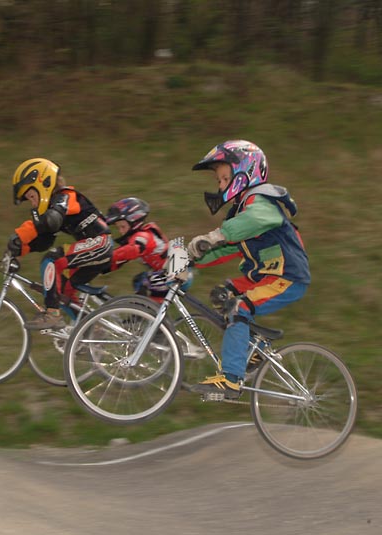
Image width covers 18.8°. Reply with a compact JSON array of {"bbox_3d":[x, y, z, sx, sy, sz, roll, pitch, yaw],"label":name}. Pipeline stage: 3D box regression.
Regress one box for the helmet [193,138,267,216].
[{"bbox_3d":[0.163,-0.375,4.820,0.305,0.295,0.230,-6,3,-12],"label":"helmet"}]

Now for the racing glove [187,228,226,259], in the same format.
[{"bbox_3d":[0.061,-0.094,4.530,0.150,0.115,0.100,-12,5,-16],"label":"racing glove"}]

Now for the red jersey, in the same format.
[{"bbox_3d":[-0.346,-0.127,7.350,0.420,0.350,0.360,-6,3,-16],"label":"red jersey"}]

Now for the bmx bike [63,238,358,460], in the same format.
[{"bbox_3d":[0.155,0.324,4.861,1.340,0.830,0.600,13,-2,-17],"label":"bmx bike"}]

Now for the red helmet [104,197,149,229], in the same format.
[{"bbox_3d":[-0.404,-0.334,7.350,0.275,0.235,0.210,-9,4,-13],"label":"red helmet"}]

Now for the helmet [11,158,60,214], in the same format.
[{"bbox_3d":[-0.828,-0.434,6.200,0.265,0.280,0.220,-18,6,-13],"label":"helmet"}]

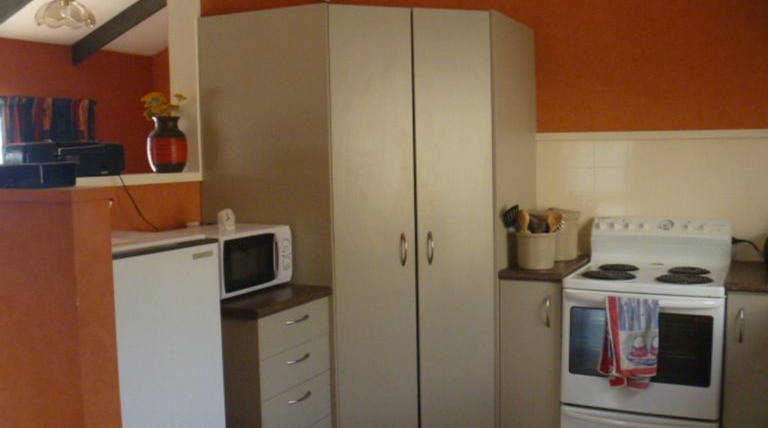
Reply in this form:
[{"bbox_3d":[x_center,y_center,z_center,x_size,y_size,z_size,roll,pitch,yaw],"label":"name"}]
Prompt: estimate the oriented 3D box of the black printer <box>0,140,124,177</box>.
[{"bbox_3d":[-1.194,-0.198,2.791,0.217,0.135,0.355,2,6,28],"label":"black printer"}]

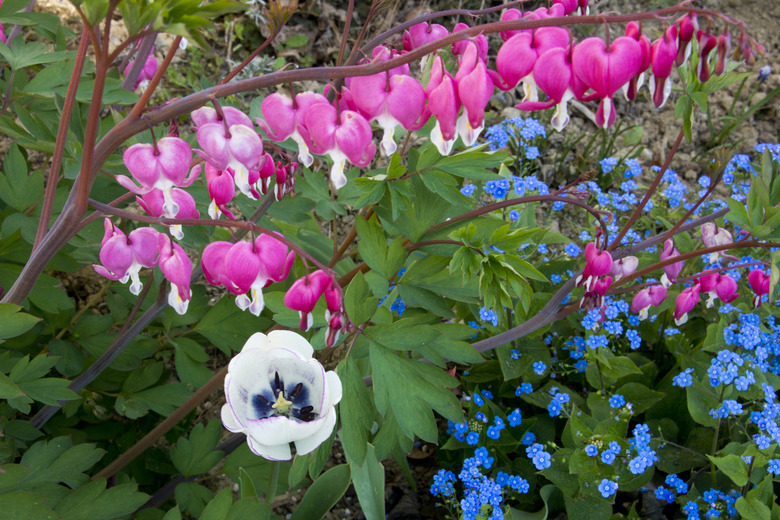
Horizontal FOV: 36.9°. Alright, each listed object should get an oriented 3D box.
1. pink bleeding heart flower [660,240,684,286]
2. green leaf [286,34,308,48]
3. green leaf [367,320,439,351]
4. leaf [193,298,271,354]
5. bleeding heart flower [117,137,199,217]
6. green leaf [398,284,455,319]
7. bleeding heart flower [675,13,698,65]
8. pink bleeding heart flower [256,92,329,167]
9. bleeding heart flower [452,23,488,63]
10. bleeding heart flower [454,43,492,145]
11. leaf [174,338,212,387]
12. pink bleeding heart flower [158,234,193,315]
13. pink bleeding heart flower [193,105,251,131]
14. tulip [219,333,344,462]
[{"bbox_3d":[0.193,0.002,0.800,0.013,0.029,0.023,-15,29,-15],"label":"pink bleeding heart flower"},{"bbox_3d":[-0.120,-0.280,1.500,0.031,0.006,0.021,0,66,0],"label":"green leaf"},{"bbox_3d":[0.006,0.039,0.610,0.038,0.008,0.020,0,44,0],"label":"green leaf"},{"bbox_3d":[-0.077,0.032,0.570,0.038,0.008,0.034,0,41,0],"label":"leaf"},{"bbox_3d":[-0.096,-0.035,0.485,0.033,0.029,0.016,-3,30,-6],"label":"bleeding heart flower"},{"bbox_3d":[0.018,0.022,0.610,0.029,0.009,0.018,22,51,19],"label":"green leaf"},{"bbox_3d":[0.137,-0.102,0.540,0.010,0.024,0.010,1,28,-17],"label":"bleeding heart flower"},{"bbox_3d":[-0.046,-0.061,0.550,0.030,0.031,0.015,-8,27,9],"label":"pink bleeding heart flower"},{"bbox_3d":[0.041,-0.110,0.600,0.022,0.028,0.015,-12,37,-16],"label":"bleeding heart flower"},{"bbox_3d":[0.037,-0.074,0.520,0.015,0.040,0.026,-11,29,-15],"label":"bleeding heart flower"},{"bbox_3d":[-0.107,0.056,0.640,0.021,0.027,0.012,0,23,0],"label":"leaf"},{"bbox_3d":[-0.097,0.007,0.530,0.013,0.032,0.024,-17,29,-14],"label":"pink bleeding heart flower"},{"bbox_3d":[-0.080,-0.057,0.560,0.031,0.030,0.015,-8,27,4],"label":"pink bleeding heart flower"},{"bbox_3d":[-0.053,0.067,0.570,0.058,0.043,0.058,0,40,0],"label":"tulip"}]

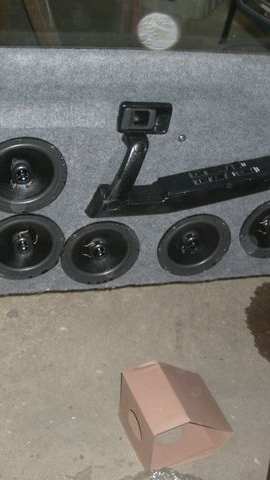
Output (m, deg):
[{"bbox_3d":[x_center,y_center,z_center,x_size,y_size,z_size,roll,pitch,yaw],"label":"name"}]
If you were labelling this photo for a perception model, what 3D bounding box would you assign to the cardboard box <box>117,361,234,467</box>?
[{"bbox_3d":[0.094,0.389,1.587,0.200,0.153,0.172,-11,41,-20],"label":"cardboard box"}]

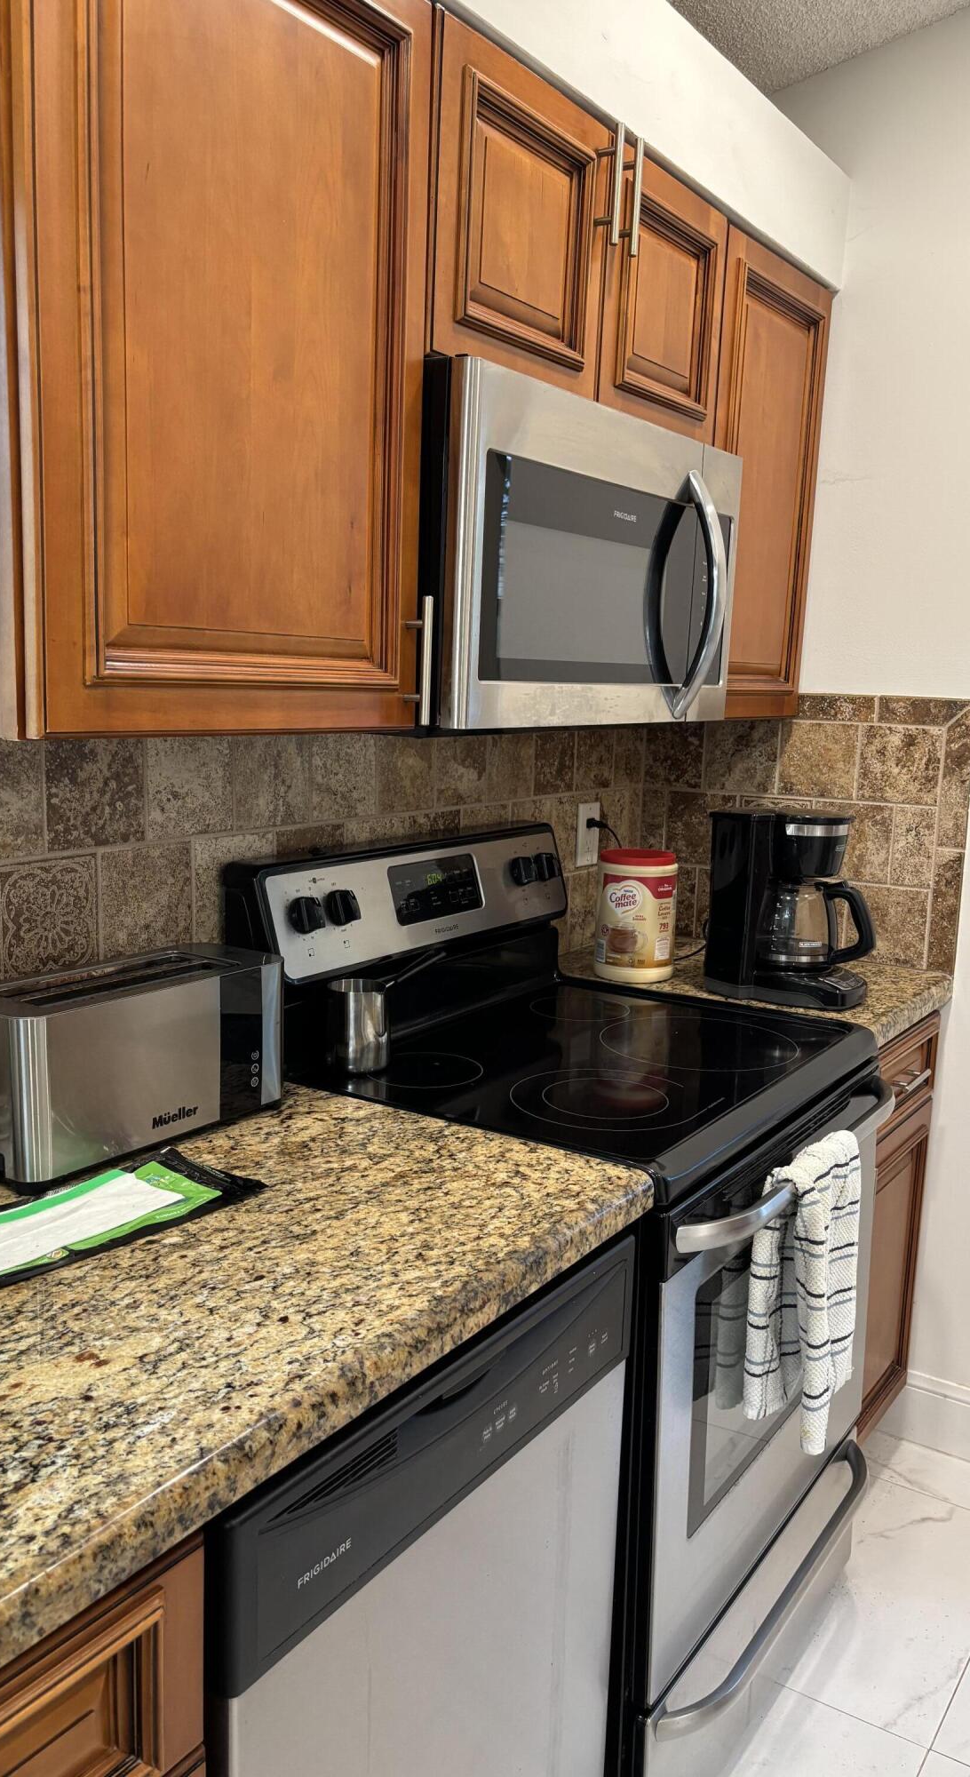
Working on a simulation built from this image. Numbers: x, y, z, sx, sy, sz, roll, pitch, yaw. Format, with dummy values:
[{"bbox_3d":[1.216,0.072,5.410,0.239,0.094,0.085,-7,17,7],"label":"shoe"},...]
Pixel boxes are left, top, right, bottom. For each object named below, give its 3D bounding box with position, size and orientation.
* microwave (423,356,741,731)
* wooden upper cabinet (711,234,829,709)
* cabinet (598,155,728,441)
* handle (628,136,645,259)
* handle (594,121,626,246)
[{"bbox_3d":[0.037,-0.438,1.876,0.400,0.411,0.757,8,11,33],"label":"microwave"},{"bbox_3d":[0.350,-0.691,2.376,0.325,0.762,0.458,8,11,33],"label":"wooden upper cabinet"},{"bbox_3d":[0.127,-0.845,2.000,0.325,0.355,0.375,8,11,33],"label":"cabinet"},{"bbox_3d":[0.189,-0.900,1.749,0.037,0.143,0.012,8,11,33],"label":"handle"},{"bbox_3d":[0.157,-0.894,1.698,0.039,0.146,0.012,8,11,33],"label":"handle"}]

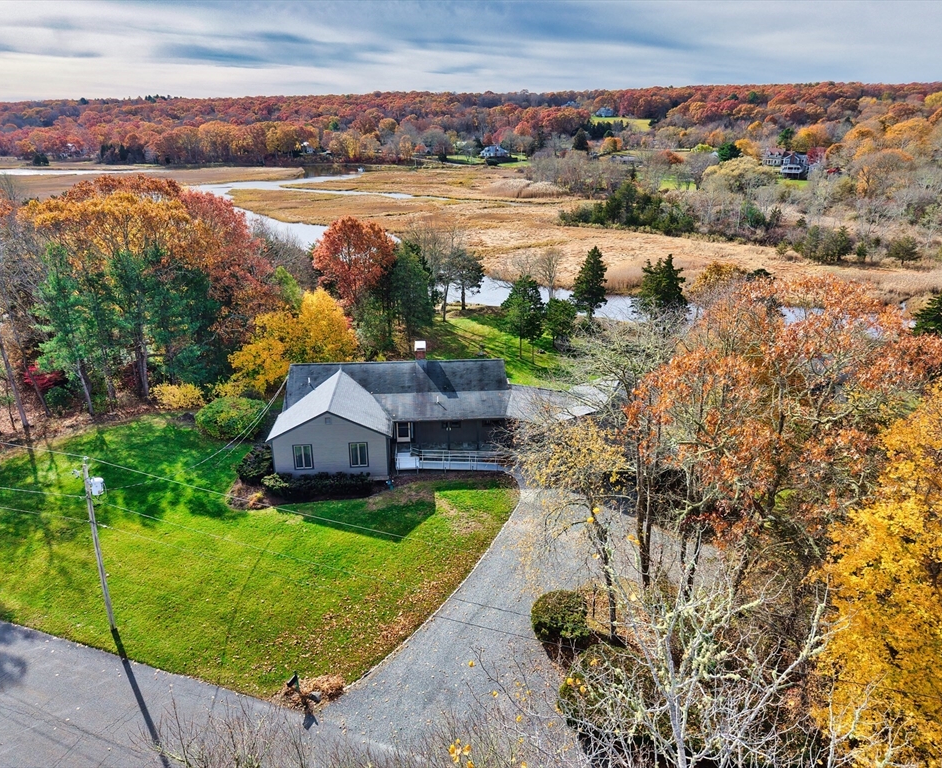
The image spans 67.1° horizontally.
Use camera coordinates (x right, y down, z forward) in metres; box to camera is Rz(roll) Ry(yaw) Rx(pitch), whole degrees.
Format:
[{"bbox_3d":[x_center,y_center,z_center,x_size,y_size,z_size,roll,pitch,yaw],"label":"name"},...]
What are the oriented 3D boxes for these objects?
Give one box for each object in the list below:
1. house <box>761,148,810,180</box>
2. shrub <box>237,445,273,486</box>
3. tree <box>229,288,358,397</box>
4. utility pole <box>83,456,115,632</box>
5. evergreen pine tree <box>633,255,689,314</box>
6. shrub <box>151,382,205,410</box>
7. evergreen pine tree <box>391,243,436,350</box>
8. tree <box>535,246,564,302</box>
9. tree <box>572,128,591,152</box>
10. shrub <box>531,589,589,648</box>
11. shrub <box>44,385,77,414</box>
[{"bbox_3d":[130.199,-90.582,293.000,15.800,10.800,11.000,16,26,35],"label":"house"},{"bbox_3d":[-13.823,5.120,45.469,2.390,2.510,2.390,0,21,0],"label":"shrub"},{"bbox_3d":[-16.085,-3.920,63.979,11.400,9.600,9.500,-5,21,-14],"label":"tree"},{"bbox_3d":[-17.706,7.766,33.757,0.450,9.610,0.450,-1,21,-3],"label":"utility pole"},{"bbox_3d":[24.409,-12.147,91.454,6.960,9.050,6.960,0,21,0],"label":"evergreen pine tree"},{"bbox_3d":[-25.557,1.092,62.036,4.700,2.100,3.000,-1,21,-3],"label":"shrub"},{"bbox_3d":[-6.221,-9.761,76.817,4.760,11.060,4.760,0,21,0],"label":"evergreen pine tree"},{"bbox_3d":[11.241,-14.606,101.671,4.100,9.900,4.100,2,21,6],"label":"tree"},{"bbox_3d":[66.317,-147.169,430.000,10.400,14.800,10.400,3,21,8],"label":"tree"},{"bbox_3d":[4.094,10.614,32.344,2.670,2.240,2.670,0,21,0],"label":"shrub"},{"bbox_3d":[-35.566,1.343,61.514,2.800,2.100,2.600,-12,24,-30],"label":"shrub"}]

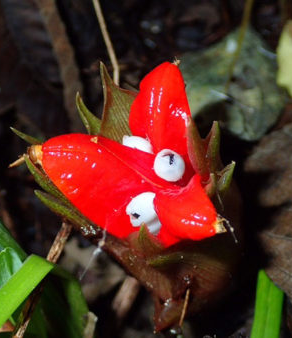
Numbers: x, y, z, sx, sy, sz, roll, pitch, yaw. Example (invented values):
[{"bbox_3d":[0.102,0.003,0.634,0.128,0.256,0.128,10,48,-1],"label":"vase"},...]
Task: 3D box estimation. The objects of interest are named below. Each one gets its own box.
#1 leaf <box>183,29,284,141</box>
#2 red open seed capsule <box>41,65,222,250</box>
[{"bbox_3d":[0.034,-0.035,0.282,0.048,0.012,0.053,7,53,5],"label":"leaf"},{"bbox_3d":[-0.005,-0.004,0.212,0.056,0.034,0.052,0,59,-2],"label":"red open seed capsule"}]

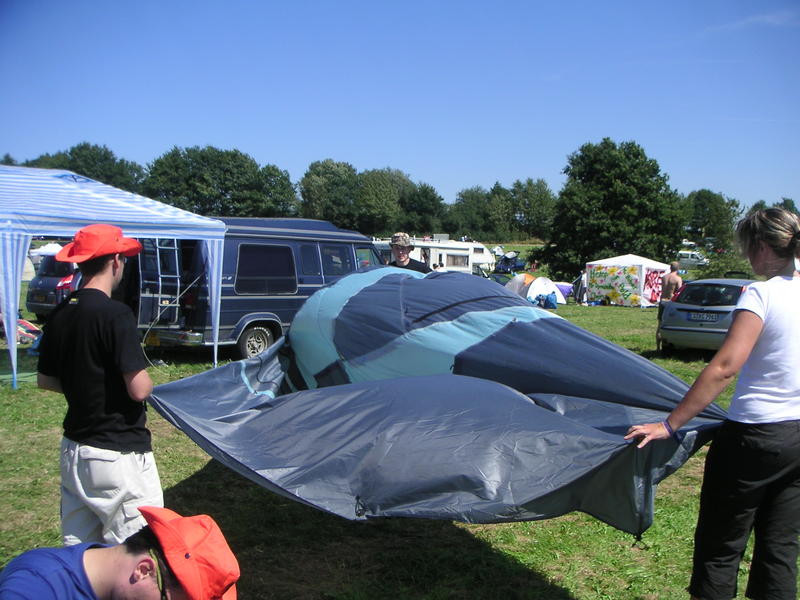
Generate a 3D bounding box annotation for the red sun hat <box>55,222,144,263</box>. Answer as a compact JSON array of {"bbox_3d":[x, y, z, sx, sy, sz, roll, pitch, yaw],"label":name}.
[{"bbox_3d":[-1.232,-0.236,3.600,0.345,0.150,0.300,-7,7,-36],"label":"red sun hat"}]

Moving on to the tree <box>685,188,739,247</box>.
[{"bbox_3d":[64.052,-17.320,180.000,11.000,11.070,11.000,1,2,0],"label":"tree"}]

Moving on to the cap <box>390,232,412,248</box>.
[{"bbox_3d":[0.019,-0.558,8.300,0.220,0.150,0.260,1,2,3],"label":"cap"}]

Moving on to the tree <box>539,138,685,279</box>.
[{"bbox_3d":[16.060,-6.828,67.000,11.100,11.000,10.400,1,2,0],"label":"tree"}]

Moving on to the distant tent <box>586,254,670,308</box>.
[{"bbox_3d":[11.264,-0.966,43.153,2.960,2.560,2.960,3,3,42],"label":"distant tent"}]

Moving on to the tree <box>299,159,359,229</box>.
[{"bbox_3d":[-12.213,-16.824,150.000,10.500,14.690,10.500,1,2,0],"label":"tree"}]

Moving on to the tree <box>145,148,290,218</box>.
[{"bbox_3d":[-28.835,-16.343,138.000,22.000,15.560,16.000,1,2,0],"label":"tree"}]

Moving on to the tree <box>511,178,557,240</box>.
[{"bbox_3d":[20.522,-13.912,135.000,7.200,9.600,7.000,1,2,0],"label":"tree"}]

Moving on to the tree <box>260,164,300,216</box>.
[{"bbox_3d":[-14.819,-11.867,108.000,5.000,9.600,5.000,1,2,0],"label":"tree"}]

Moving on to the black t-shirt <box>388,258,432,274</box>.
[{"bbox_3d":[0.070,-0.040,8.330,0.540,0.680,0.290,2,2,9],"label":"black t-shirt"}]

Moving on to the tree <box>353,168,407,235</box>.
[{"bbox_3d":[-3.618,-16.503,155.000,9.800,13.410,9.800,1,2,0],"label":"tree"}]

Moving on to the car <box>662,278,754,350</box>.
[{"bbox_3d":[6.700,0.240,17.900,1.720,1.430,4.150,3,3,32],"label":"car"}]

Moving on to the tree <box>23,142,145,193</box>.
[{"bbox_3d":[-37.842,-12.973,105.000,14.000,11.700,10.500,1,2,0],"label":"tree"}]

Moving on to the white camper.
[{"bbox_3d":[1.750,-1.619,46.400,6.300,3.000,2.250,0,2,-28],"label":"white camper"}]

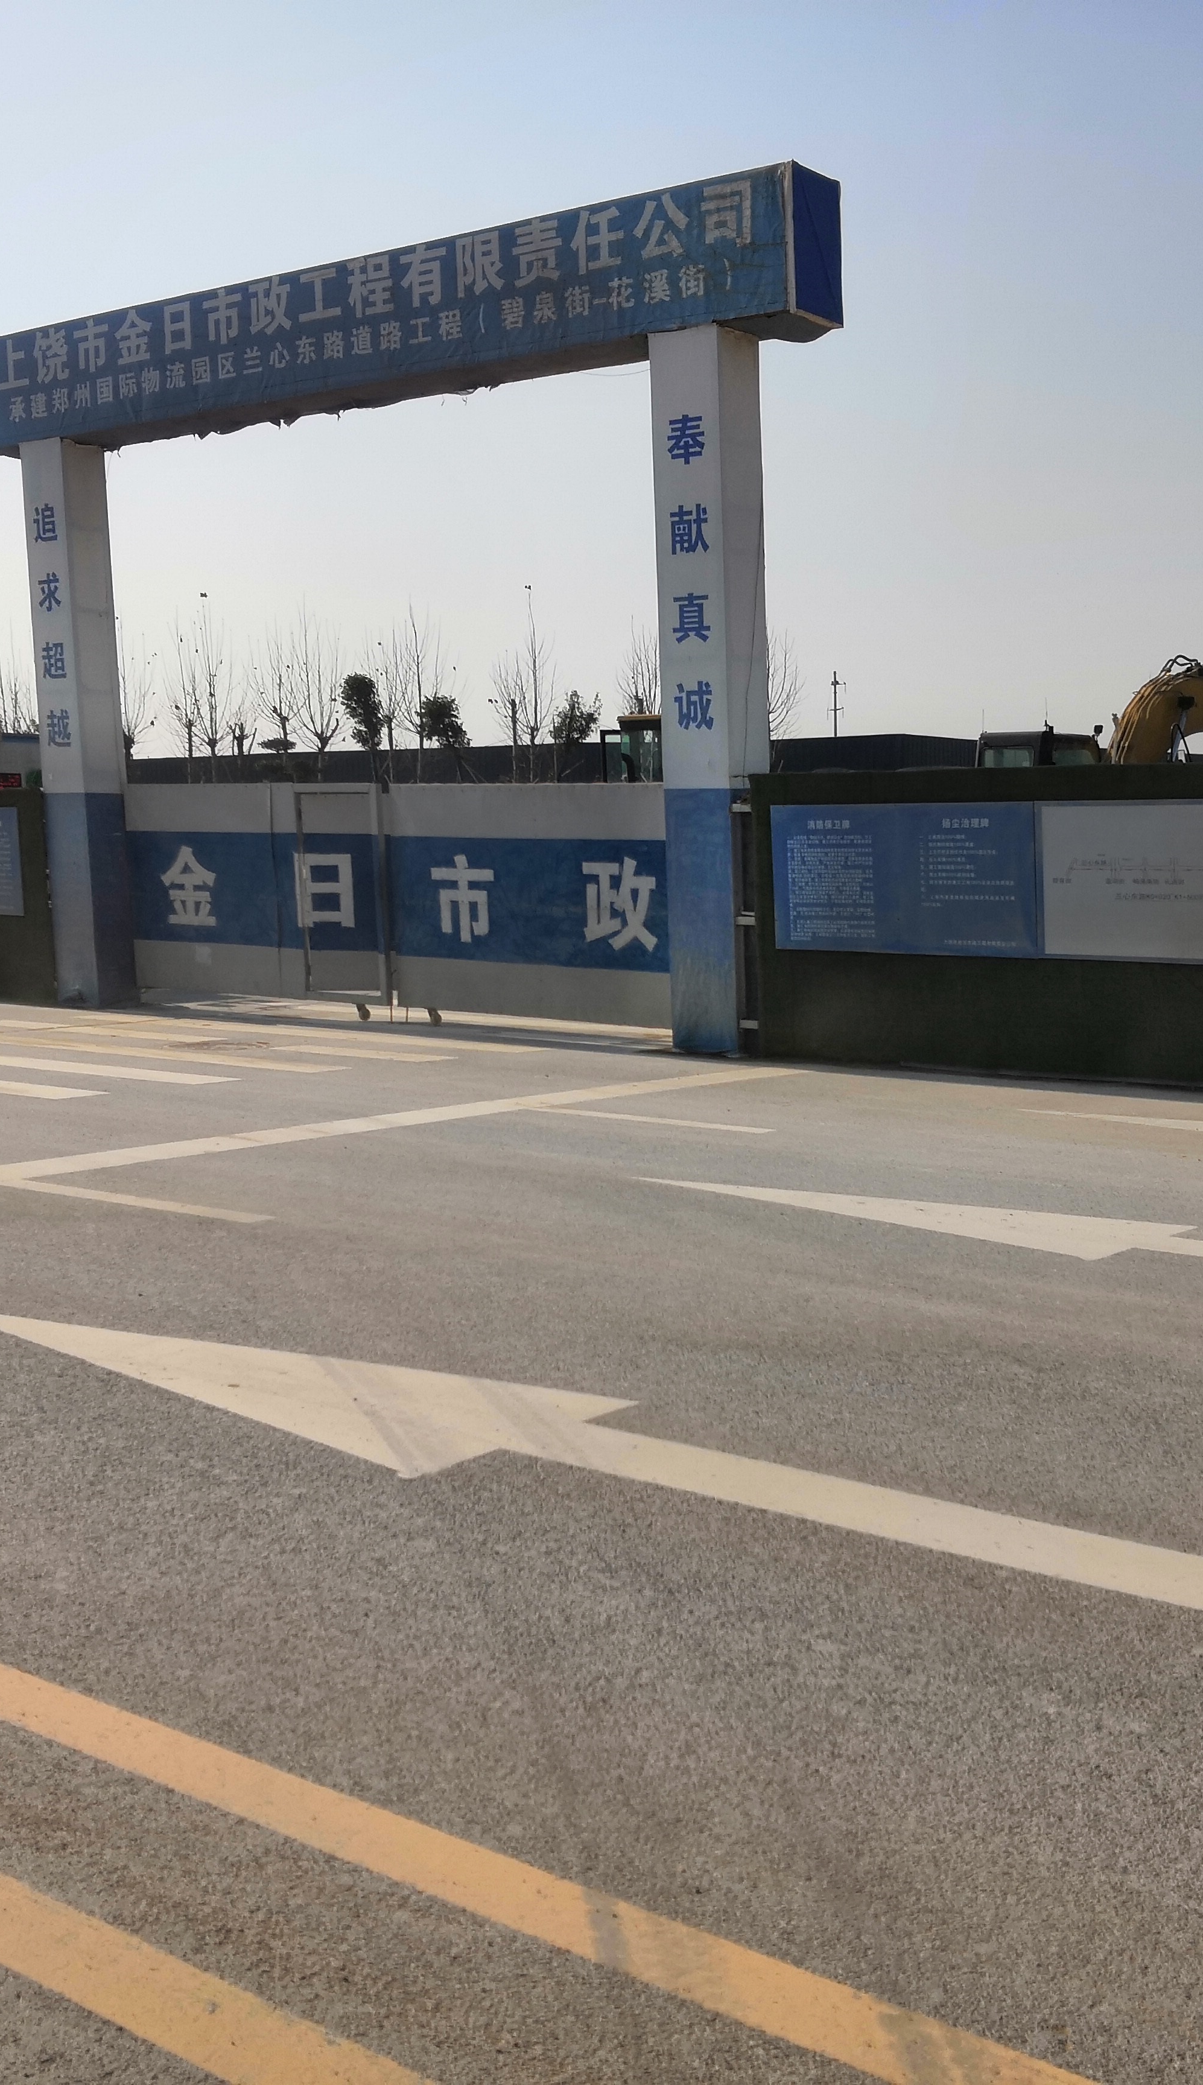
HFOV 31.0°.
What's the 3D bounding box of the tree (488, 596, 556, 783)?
[{"bbox_3d":[-1.336,-5.287,38.877,1.197,5.184,1.197,-1,7,0],"label":"tree"}]

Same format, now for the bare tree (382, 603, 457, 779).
[{"bbox_3d":[-3.317,-5.500,40.422,1.405,5.306,1.405,-1,7,0],"label":"bare tree"}]

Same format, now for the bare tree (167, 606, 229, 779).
[{"bbox_3d":[-8.099,-6.037,44.149,1.272,5.649,1.272,4,9,38],"label":"bare tree"}]

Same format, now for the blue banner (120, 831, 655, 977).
[{"bbox_3d":[-1.835,-1.226,18.266,6.376,1.012,0.081,4,9,38],"label":"blue banner"}]

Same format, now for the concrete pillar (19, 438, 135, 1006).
[{"bbox_3d":[-4.763,-2.875,19.929,0.577,5.080,0.506,4,9,38],"label":"concrete pillar"}]

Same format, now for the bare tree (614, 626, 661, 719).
[{"bbox_3d":[0.770,-4.825,37.268,1.250,4.573,1.250,4,9,38],"label":"bare tree"}]

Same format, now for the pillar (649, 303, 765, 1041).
[{"bbox_3d":[0.820,-2.457,15.548,0.577,5.070,0.506,4,9,38],"label":"pillar"}]

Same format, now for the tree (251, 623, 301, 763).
[{"bbox_3d":[-6.326,-5.666,42.791,0.978,5.171,0.978,4,9,38],"label":"tree"}]

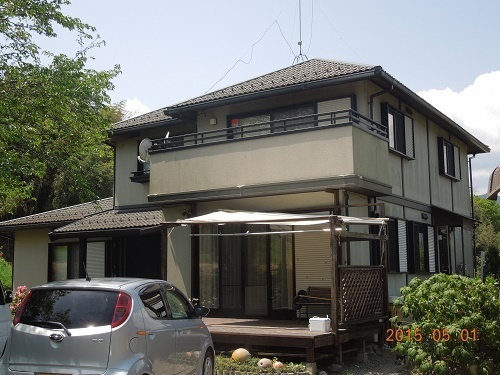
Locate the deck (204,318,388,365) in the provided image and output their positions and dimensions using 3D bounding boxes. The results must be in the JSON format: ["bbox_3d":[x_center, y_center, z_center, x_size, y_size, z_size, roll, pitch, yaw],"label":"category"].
[{"bbox_3d":[-0.038,2.881,12.050,4.400,0.435,3.050,-5,-9,32],"label":"deck"}]

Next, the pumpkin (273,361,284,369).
[{"bbox_3d":[0.427,2.656,9.300,0.155,0.125,0.155,-1,-8,0],"label":"pumpkin"}]

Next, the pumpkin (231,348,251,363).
[{"bbox_3d":[-0.143,2.675,9.900,0.280,0.220,0.280,-1,-8,0],"label":"pumpkin"}]

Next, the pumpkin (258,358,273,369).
[{"bbox_3d":[0.229,2.635,9.300,0.200,0.155,0.200,-1,-8,0],"label":"pumpkin"}]

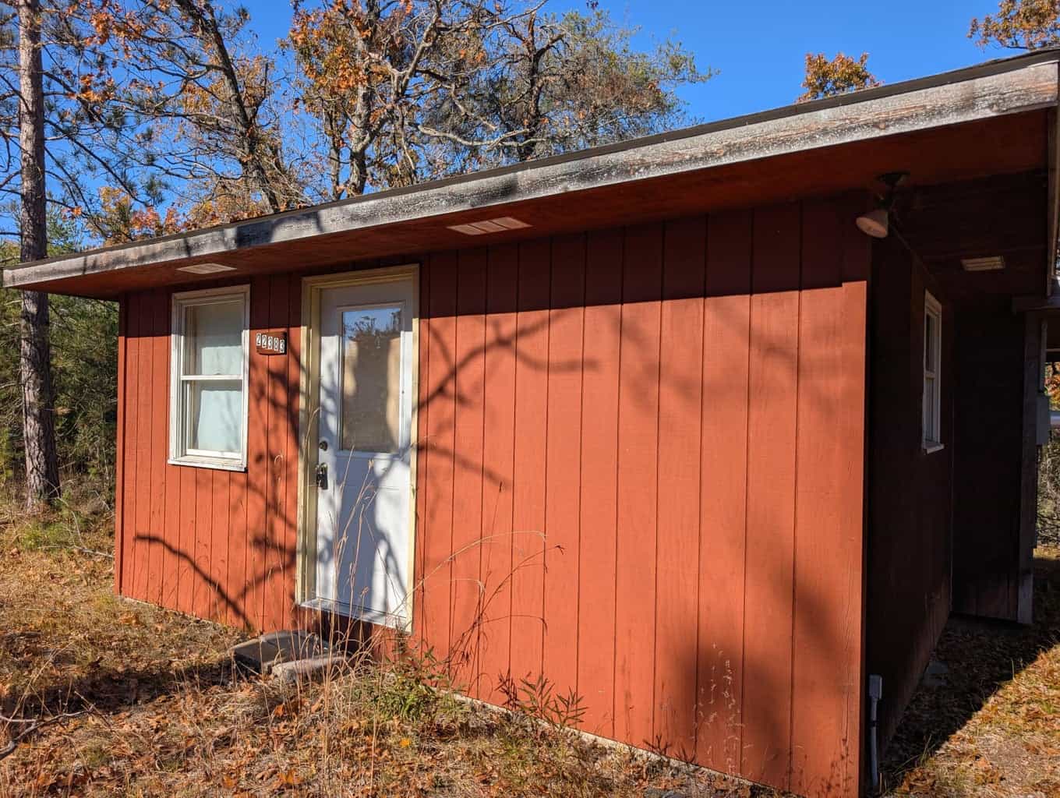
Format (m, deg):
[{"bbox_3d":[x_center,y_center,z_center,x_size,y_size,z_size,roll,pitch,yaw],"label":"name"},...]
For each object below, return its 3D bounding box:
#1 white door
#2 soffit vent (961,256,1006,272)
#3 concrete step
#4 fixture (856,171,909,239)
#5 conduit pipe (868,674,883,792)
[{"bbox_3d":[-1.008,0.294,4.585,0.905,2.040,0.055,1,0,34],"label":"white door"},{"bbox_3d":[2.655,-0.793,4.311,0.205,0.020,0.410,1,0,34],"label":"soffit vent"},{"bbox_3d":[-1.501,1.534,4.446,0.390,0.100,0.450,1,0,34],"label":"concrete step"},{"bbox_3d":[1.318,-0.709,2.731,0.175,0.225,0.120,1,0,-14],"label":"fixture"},{"bbox_3d":[1.394,1.339,2.970,0.047,0.460,0.055,1,0,34],"label":"conduit pipe"}]

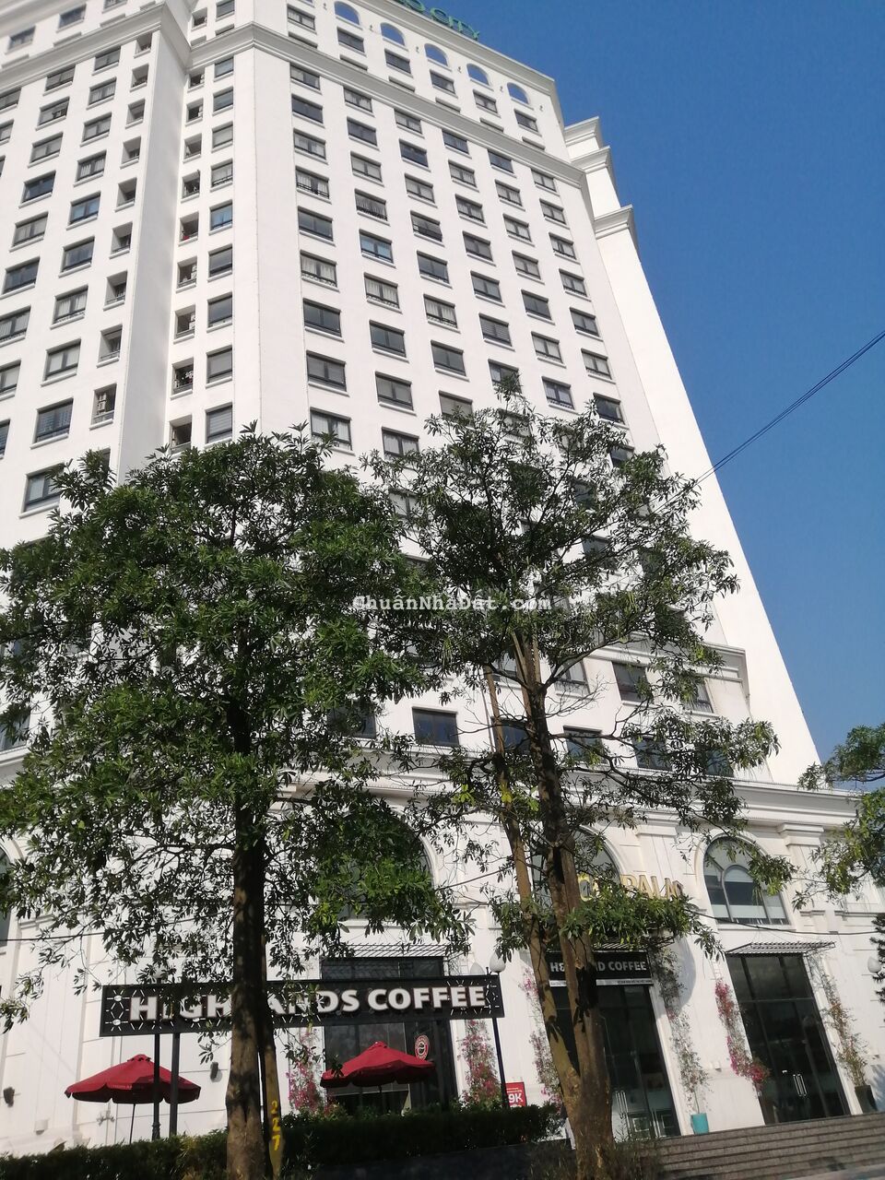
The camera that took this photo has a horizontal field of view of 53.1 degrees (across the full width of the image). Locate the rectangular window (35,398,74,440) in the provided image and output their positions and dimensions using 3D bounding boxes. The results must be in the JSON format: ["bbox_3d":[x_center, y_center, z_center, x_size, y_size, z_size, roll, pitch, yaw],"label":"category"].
[{"bbox_3d":[-14.927,-6.491,34.115,1.579,1.668,0.200,-15,-32,11],"label":"rectangular window"}]

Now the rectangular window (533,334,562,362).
[{"bbox_3d":[5.462,-12.566,46.148,1.733,1.634,0.200,10,-35,-27],"label":"rectangular window"}]

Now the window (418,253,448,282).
[{"bbox_3d":[-0.464,-16.264,44.897,1.742,1.634,0.200,10,-35,-27],"label":"window"}]

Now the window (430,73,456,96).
[{"bbox_3d":[0.027,-32.663,57.136,1.694,1.472,0.200,10,-36,-27],"label":"window"}]

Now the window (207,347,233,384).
[{"bbox_3d":[-9.024,-9.121,36.055,1.176,1.634,0.200,-14,-32,11],"label":"window"}]

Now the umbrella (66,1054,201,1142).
[{"bbox_3d":[-5.628,10.023,16.096,2.500,2.849,2.500,10,-36,-27],"label":"umbrella"}]

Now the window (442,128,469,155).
[{"bbox_3d":[0.763,-26.453,52.449,1.620,1.500,0.160,10,-36,-27],"label":"window"}]

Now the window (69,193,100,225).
[{"bbox_3d":[-16.360,-17.413,40.663,1.583,1.625,0.200,-15,-32,11],"label":"window"}]

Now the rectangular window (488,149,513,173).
[{"bbox_3d":[3.568,-26.233,54.661,1.706,1.625,0.200,10,-36,-27],"label":"rectangular window"}]

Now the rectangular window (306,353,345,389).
[{"bbox_3d":[-4.899,-9.097,37.211,1.716,1.546,0.200,10,-36,-27],"label":"rectangular window"}]

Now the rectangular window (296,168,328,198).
[{"bbox_3d":[-6.445,-20.142,44.046,1.716,1.546,0.200,10,-36,-27],"label":"rectangular window"}]

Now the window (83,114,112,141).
[{"bbox_3d":[-17.134,-22.899,44.063,1.583,1.625,0.200,-15,-32,11],"label":"window"}]

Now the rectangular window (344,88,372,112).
[{"bbox_3d":[-4.781,-27.729,50.378,1.706,1.625,0.200,10,-36,-27],"label":"rectangular window"}]

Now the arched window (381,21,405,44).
[{"bbox_3d":[-3.256,-36.131,57.489,1.552,2.233,0.200,10,-36,-27],"label":"arched window"}]

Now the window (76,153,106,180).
[{"bbox_3d":[-16.747,-20.156,42.363,1.583,1.625,0.200,-15,-32,11],"label":"window"}]

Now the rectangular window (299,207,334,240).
[{"bbox_3d":[-5.997,-17.241,42.008,1.757,1.634,0.200,10,-35,-27],"label":"rectangular window"}]

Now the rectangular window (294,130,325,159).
[{"bbox_3d":[-6.818,-22.838,45.672,1.739,1.625,0.200,10,-36,-27],"label":"rectangular window"}]

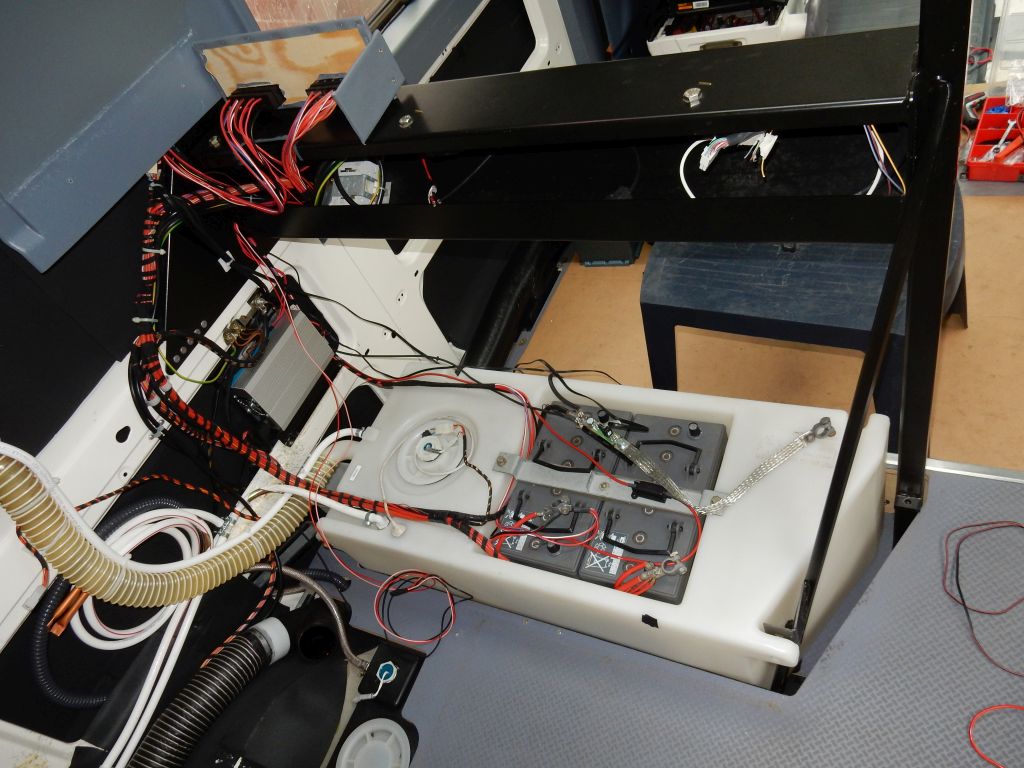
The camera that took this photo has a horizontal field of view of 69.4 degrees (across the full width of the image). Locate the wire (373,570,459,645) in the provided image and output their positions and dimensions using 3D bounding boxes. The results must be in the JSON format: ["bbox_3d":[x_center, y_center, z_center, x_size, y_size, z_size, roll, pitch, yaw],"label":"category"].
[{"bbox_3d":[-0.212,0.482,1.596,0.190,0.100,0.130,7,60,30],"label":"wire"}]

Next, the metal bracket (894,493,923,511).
[{"bbox_3d":[0.735,0.218,1.371,0.045,0.022,0.030,7,60,30],"label":"metal bracket"}]

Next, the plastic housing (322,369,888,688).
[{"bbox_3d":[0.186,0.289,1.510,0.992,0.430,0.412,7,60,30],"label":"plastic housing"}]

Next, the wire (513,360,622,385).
[{"bbox_3d":[0.113,-0.030,1.506,0.245,0.035,0.050,7,60,30],"label":"wire"}]

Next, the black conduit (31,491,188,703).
[{"bbox_3d":[-0.794,0.401,1.460,0.321,0.045,0.418,7,60,30],"label":"black conduit"}]

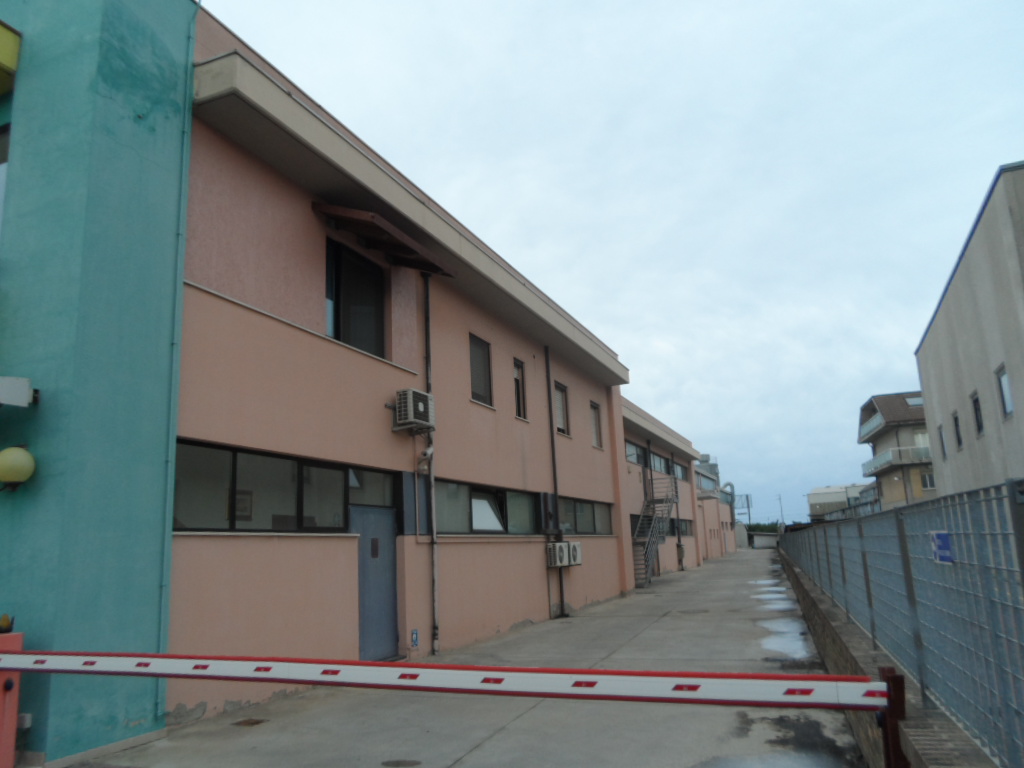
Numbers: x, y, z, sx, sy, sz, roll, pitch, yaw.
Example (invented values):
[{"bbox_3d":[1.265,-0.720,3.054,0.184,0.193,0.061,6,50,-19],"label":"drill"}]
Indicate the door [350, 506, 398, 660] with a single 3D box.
[{"bbox_3d":[-2.006,2.931,10.843,0.090,2.215,1.242,-8,-14,22],"label":"door"}]

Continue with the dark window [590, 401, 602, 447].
[{"bbox_3d":[2.633,1.278,23.000,0.110,1.412,1.045,-9,-14,22],"label":"dark window"}]

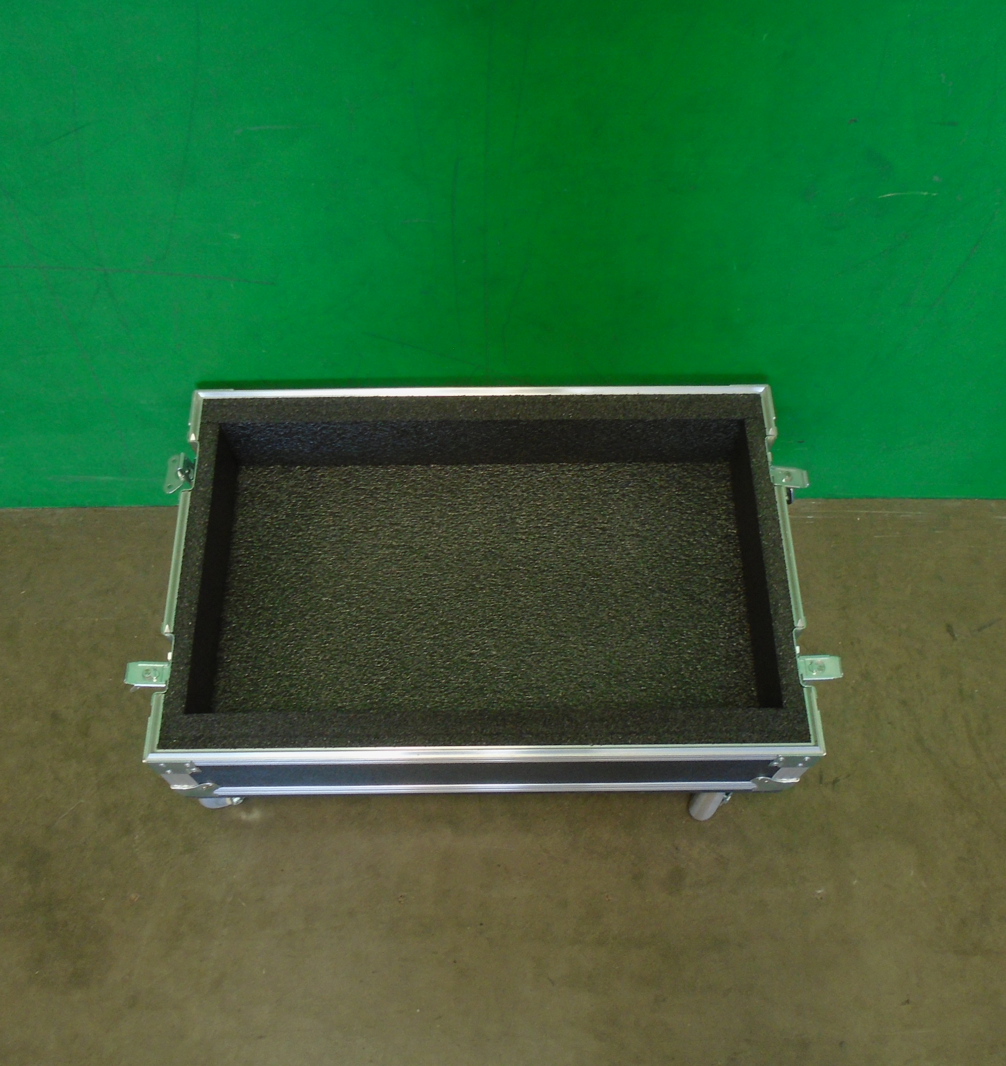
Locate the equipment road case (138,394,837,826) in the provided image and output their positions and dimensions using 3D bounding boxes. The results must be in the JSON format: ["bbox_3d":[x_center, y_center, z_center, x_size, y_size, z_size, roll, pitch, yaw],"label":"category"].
[{"bbox_3d":[-0.022,0.109,1.433,0.793,0.354,0.488,-1,63,0],"label":"equipment road case"}]

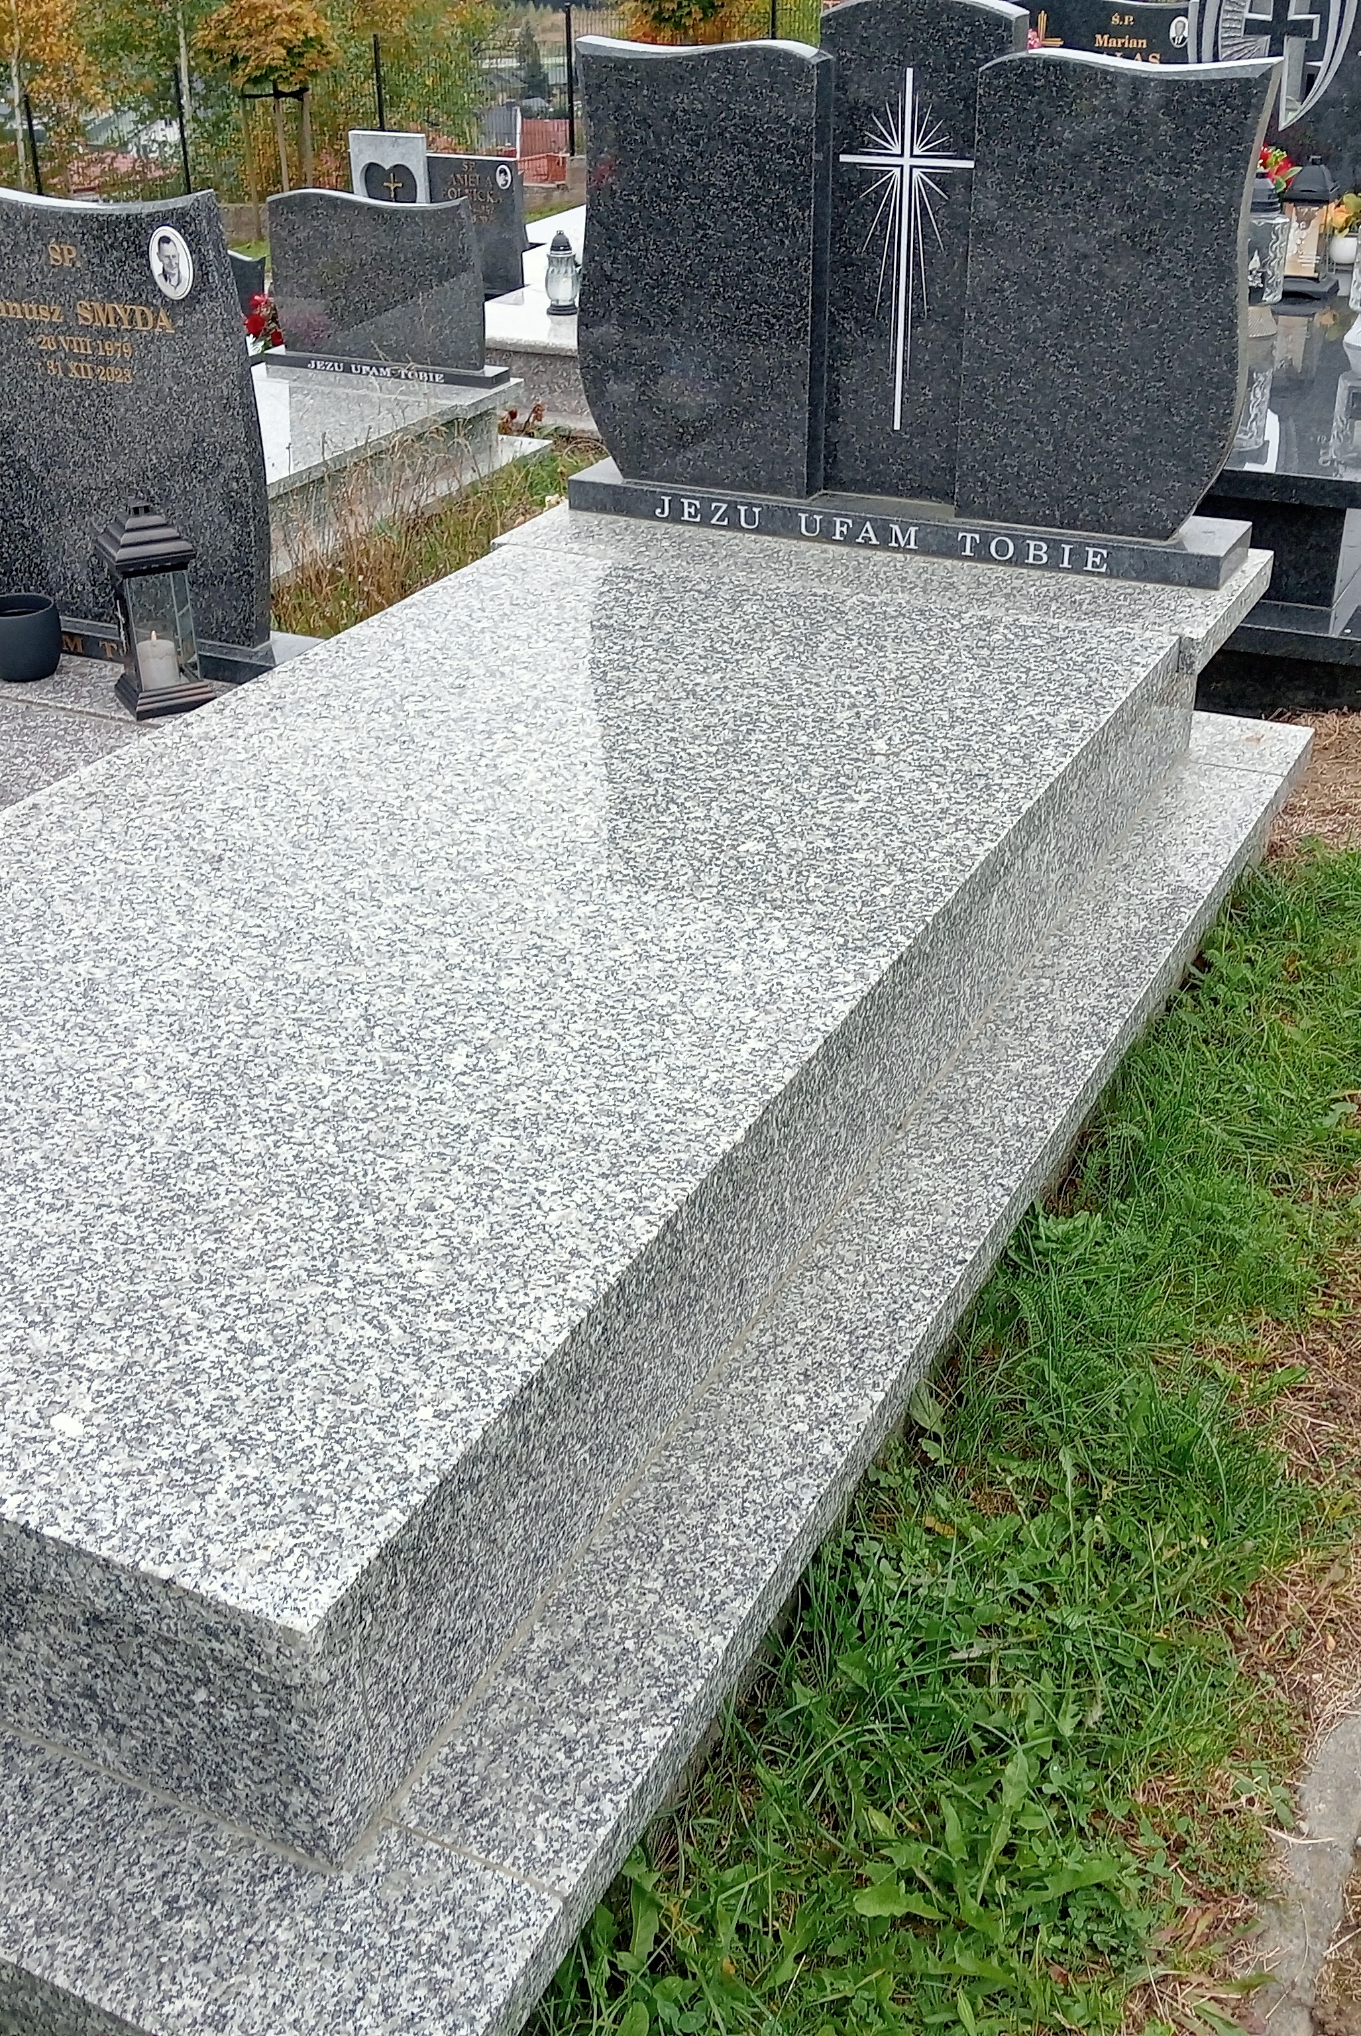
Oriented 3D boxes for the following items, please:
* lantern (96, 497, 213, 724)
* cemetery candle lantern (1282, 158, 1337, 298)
[{"bbox_3d":[-0.730,-0.572,3.022,0.122,0.270,0.122,-18,34,-27],"label":"lantern"},{"bbox_3d":[1.298,-1.643,4.538,0.155,0.263,0.155,18,35,30],"label":"cemetery candle lantern"}]

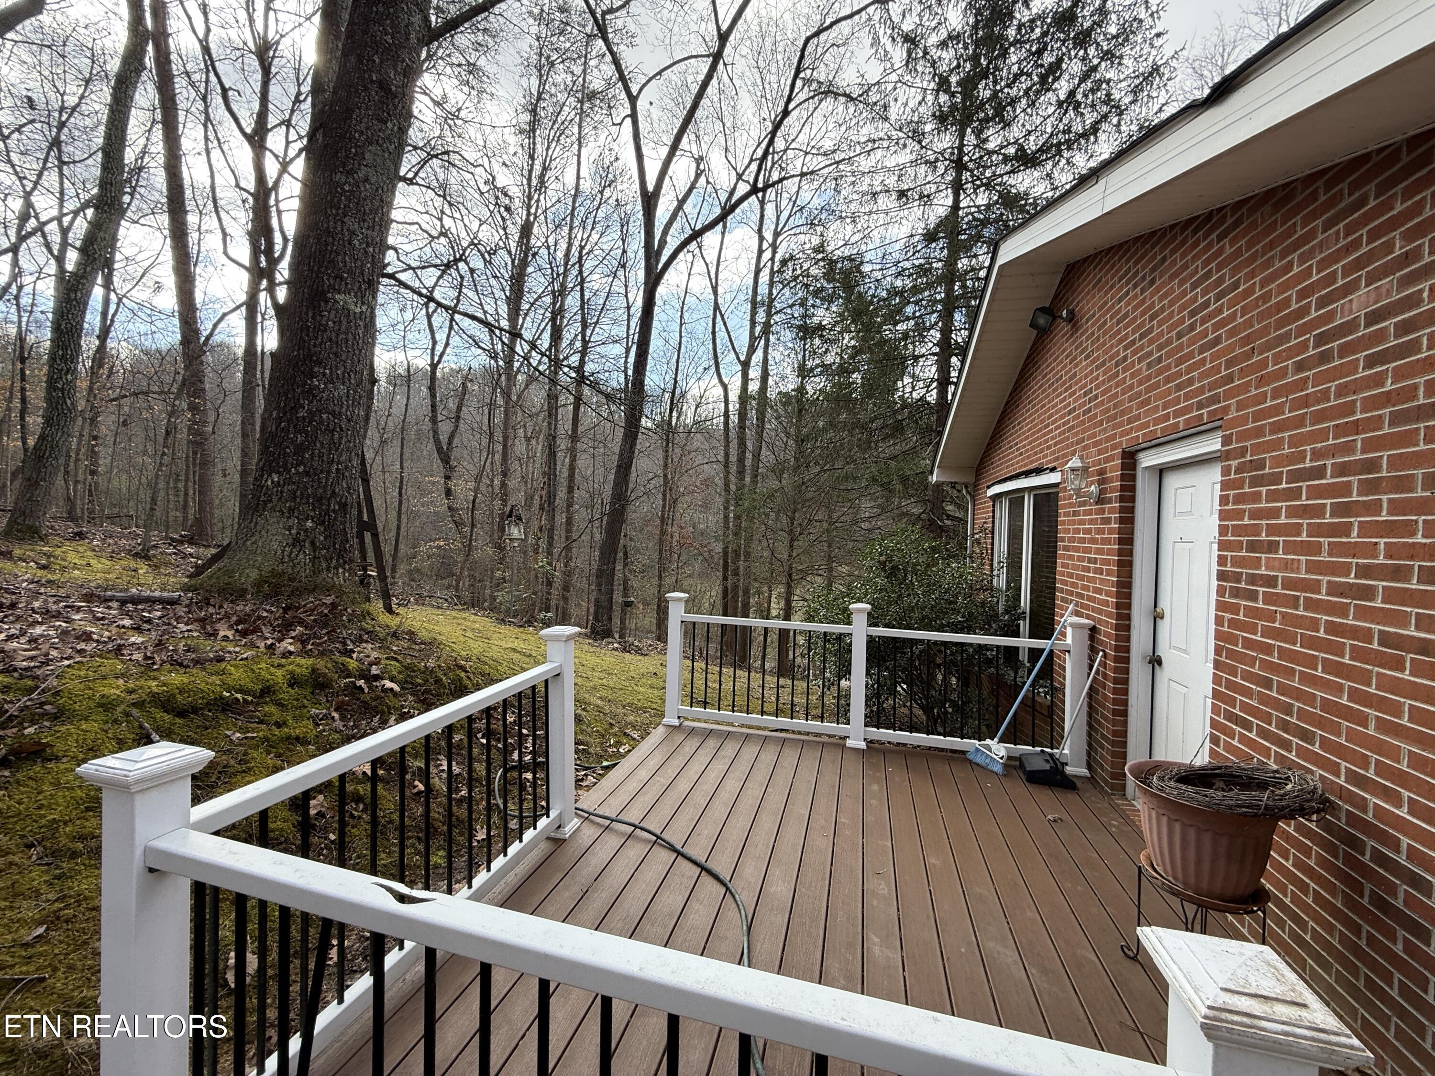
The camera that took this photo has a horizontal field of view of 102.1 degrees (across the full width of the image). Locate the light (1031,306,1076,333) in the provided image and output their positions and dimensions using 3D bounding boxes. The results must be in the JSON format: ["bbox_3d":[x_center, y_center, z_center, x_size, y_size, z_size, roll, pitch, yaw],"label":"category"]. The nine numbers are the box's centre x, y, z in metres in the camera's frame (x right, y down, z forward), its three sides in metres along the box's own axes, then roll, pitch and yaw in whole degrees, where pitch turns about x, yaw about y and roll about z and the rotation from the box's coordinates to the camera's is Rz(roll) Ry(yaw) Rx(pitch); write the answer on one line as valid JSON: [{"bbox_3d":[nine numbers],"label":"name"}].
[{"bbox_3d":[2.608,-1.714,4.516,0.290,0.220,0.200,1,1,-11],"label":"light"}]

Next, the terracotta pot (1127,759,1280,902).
[{"bbox_3d":[1.794,1.089,2.145,0.475,0.350,0.475,1,1,0],"label":"terracotta pot"}]

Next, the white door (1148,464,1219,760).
[{"bbox_3d":[2.573,0.600,3.076,0.060,2.020,0.915,1,1,14],"label":"white door"}]

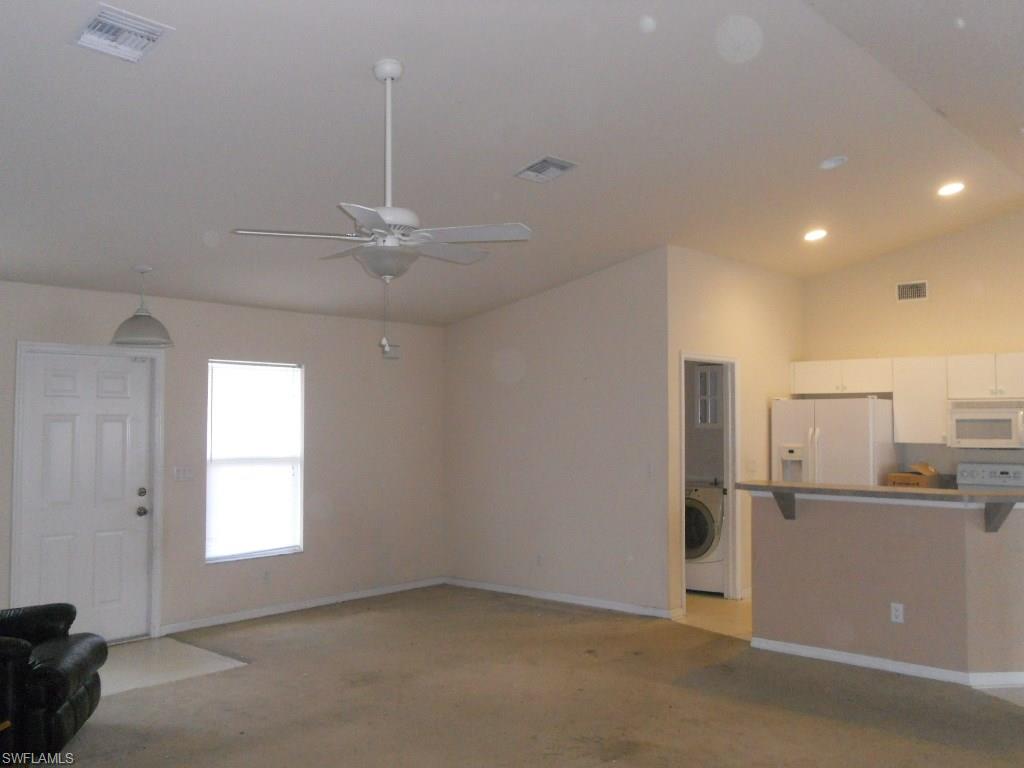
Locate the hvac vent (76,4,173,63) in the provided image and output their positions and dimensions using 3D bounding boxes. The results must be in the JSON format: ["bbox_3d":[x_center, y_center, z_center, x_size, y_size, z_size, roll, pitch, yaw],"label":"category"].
[{"bbox_3d":[-1.518,-1.361,3.702,0.301,0.030,0.286,-17,-13,41],"label":"hvac vent"}]

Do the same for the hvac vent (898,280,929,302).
[{"bbox_3d":[3.633,-0.846,8.598,0.281,0.175,0.030,-2,-3,42],"label":"hvac vent"}]

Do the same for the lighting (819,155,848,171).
[{"bbox_3d":[2.120,-1.451,6.242,0.200,0.030,0.200,-17,-13,41],"label":"lighting"}]

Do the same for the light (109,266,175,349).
[{"bbox_3d":[-2.473,-0.517,6.326,0.421,0.521,0.421,-2,-3,42],"label":"light"}]

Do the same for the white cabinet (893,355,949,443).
[{"bbox_3d":[3.652,0.147,8.339,0.453,0.751,0.321,-2,-3,42],"label":"white cabinet"}]

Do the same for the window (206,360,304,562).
[{"bbox_3d":[-2.065,0.609,7.604,0.100,1.543,0.882,-2,-3,42],"label":"window"}]

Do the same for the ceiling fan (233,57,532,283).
[{"bbox_3d":[-0.554,-0.939,4.152,1.303,1.002,1.303,-2,-3,42],"label":"ceiling fan"}]

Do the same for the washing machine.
[{"bbox_3d":[1.846,1.425,8.929,0.687,0.972,0.761,-2,-3,42],"label":"washing machine"}]

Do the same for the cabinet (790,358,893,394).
[{"bbox_3d":[3.124,-0.062,8.824,0.957,0.313,0.321,-2,-3,42],"label":"cabinet"}]

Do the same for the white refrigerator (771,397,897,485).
[{"bbox_3d":[2.951,1.017,8.521,0.902,1.748,0.822,-2,-3,42],"label":"white refrigerator"}]

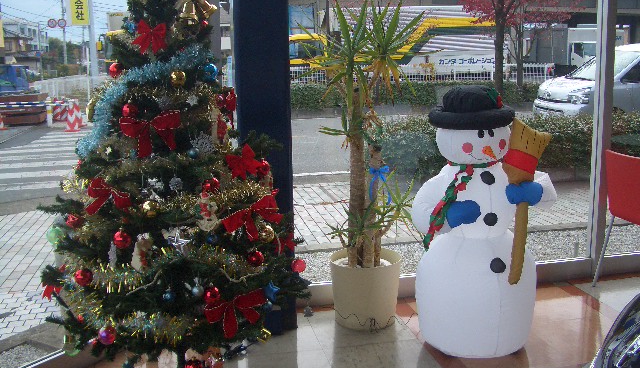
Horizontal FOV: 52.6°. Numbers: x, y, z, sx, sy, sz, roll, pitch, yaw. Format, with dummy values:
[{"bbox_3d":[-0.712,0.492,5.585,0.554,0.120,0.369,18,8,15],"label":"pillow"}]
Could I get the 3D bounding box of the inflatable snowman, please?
[{"bbox_3d":[0.730,0.138,2.900,0.650,1.170,0.580,-2,10,-6],"label":"inflatable snowman"}]

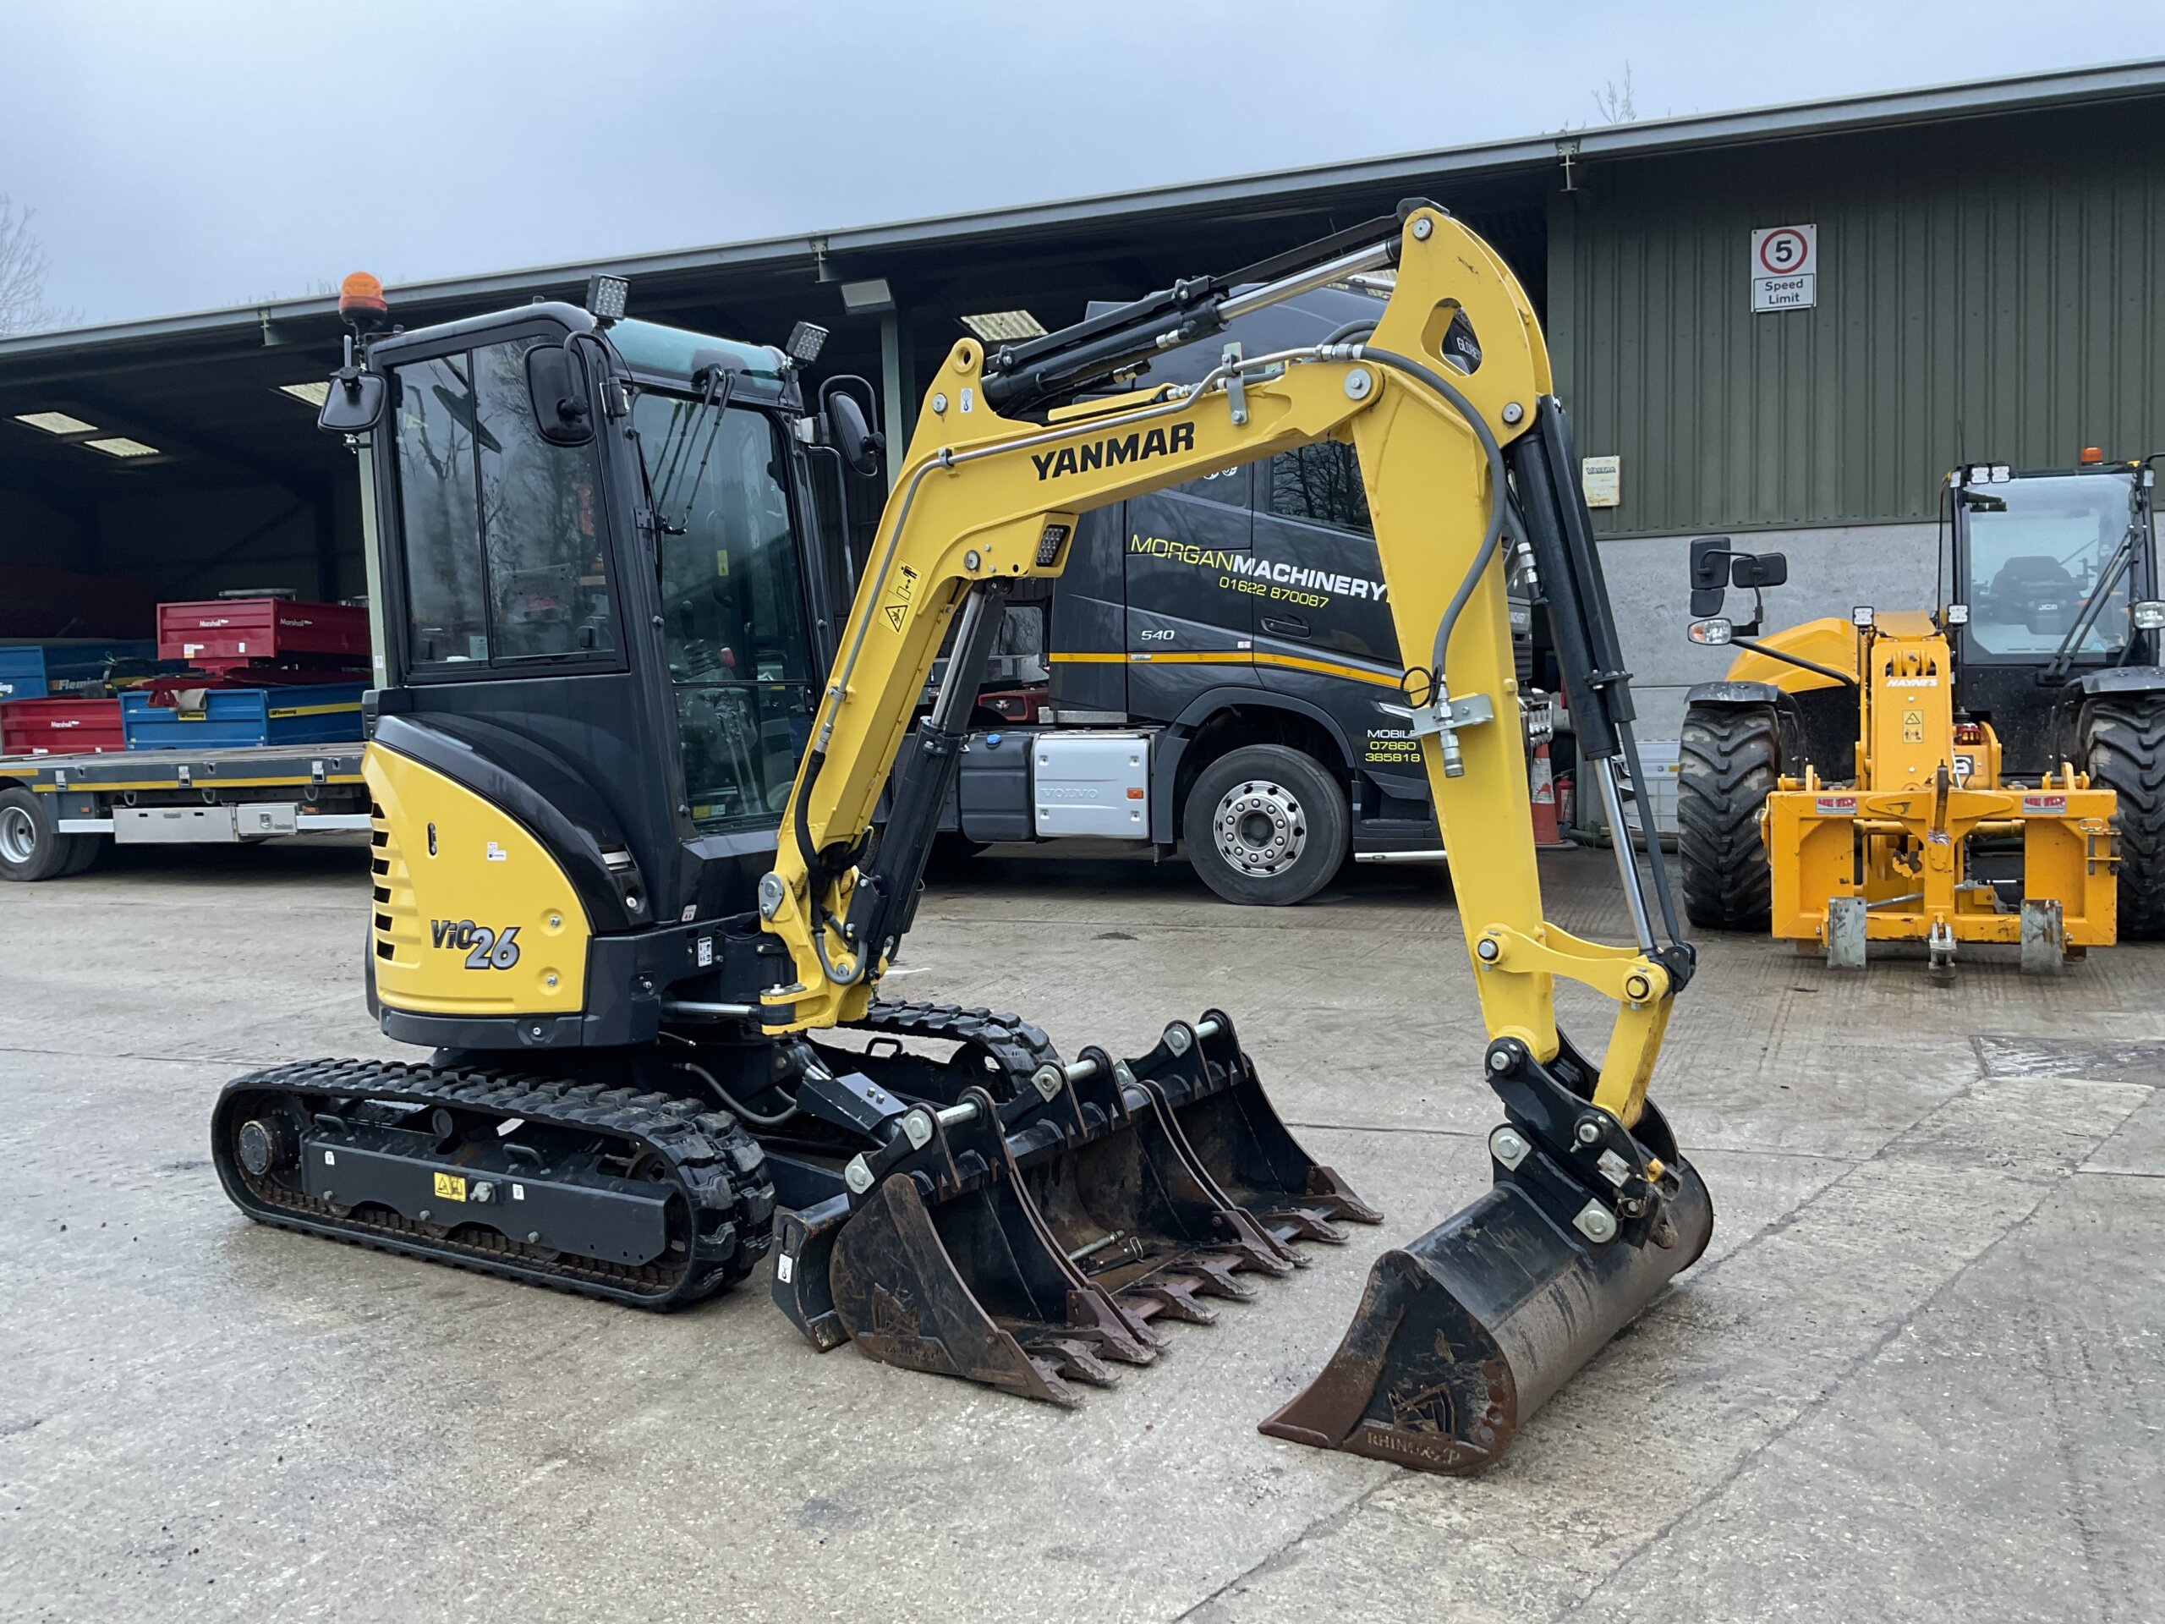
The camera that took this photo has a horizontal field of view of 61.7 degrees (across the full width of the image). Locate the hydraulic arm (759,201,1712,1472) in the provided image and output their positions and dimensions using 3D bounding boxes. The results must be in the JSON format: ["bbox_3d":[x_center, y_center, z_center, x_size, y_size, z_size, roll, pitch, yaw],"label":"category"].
[{"bbox_3d":[0.187,-0.070,4.218,2.410,2.440,1.220,1,5,32],"label":"hydraulic arm"}]

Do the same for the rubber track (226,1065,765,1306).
[{"bbox_3d":[-1.605,0.942,4.774,1.897,0.454,0.256,1,5,32],"label":"rubber track"}]

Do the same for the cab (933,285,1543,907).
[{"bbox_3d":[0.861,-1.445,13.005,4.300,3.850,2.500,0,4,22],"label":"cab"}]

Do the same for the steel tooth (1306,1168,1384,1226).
[{"bbox_3d":[0.692,1.029,4.849,0.220,0.130,0.065,1,5,34],"label":"steel tooth"}]

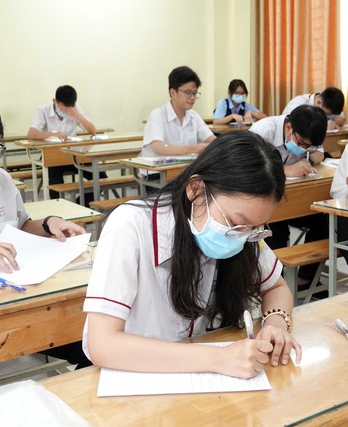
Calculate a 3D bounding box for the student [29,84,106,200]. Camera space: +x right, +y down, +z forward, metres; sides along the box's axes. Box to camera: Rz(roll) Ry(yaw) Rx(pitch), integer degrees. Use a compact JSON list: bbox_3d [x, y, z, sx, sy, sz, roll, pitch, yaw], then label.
[{"bbox_3d":[-1.012,-0.575,6.130,0.620,1.230,0.620,-9,14,-31],"label":"student"}]

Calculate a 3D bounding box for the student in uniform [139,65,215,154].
[{"bbox_3d":[0.071,-0.323,4.491,0.540,1.330,0.620,-9,14,-31],"label":"student in uniform"}]

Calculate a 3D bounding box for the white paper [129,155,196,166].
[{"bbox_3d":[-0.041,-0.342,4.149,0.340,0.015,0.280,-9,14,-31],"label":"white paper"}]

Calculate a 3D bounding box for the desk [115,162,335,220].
[{"bbox_3d":[0.307,-0.011,4.365,1.200,0.755,0.440,-9,14,-31],"label":"desk"}]

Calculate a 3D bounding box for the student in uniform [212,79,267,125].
[{"bbox_3d":[0.724,-0.805,6.977,0.570,1.210,0.620,-9,14,-31],"label":"student in uniform"}]

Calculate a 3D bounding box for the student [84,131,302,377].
[{"bbox_3d":[0.007,0.393,1.491,0.540,1.160,0.600,-9,14,-31],"label":"student"}]

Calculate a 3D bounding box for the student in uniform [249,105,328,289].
[{"bbox_3d":[0.677,-0.084,3.808,0.560,1.100,0.640,-9,14,-31],"label":"student in uniform"}]

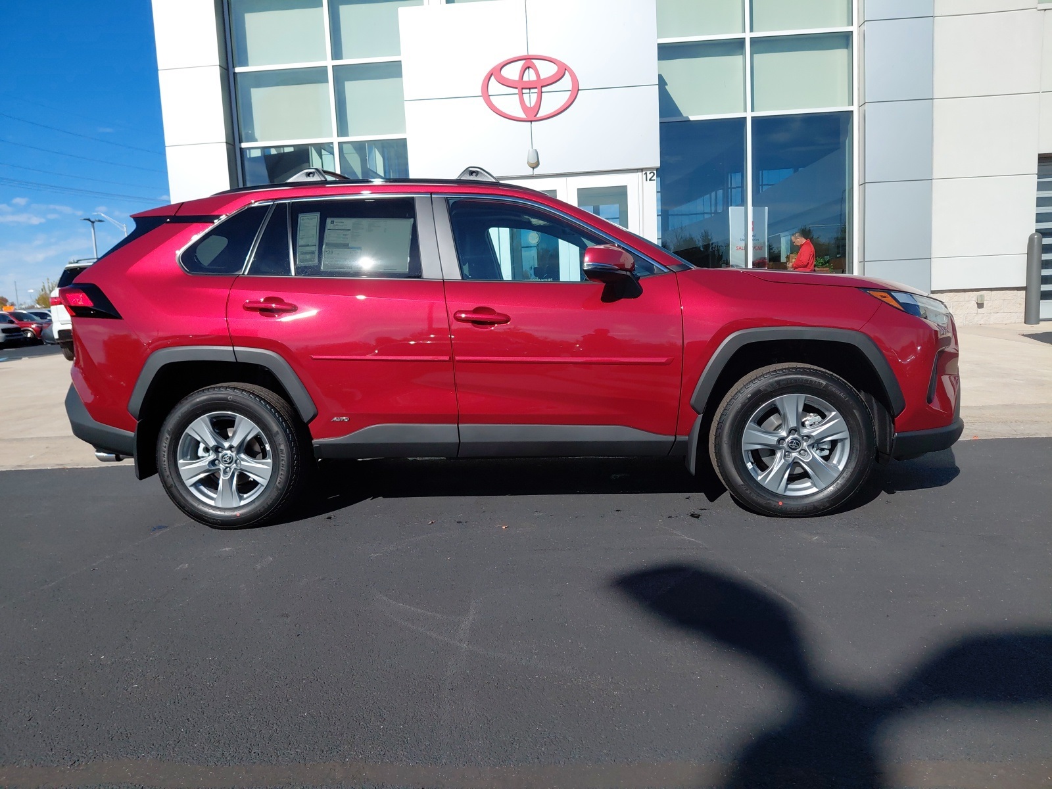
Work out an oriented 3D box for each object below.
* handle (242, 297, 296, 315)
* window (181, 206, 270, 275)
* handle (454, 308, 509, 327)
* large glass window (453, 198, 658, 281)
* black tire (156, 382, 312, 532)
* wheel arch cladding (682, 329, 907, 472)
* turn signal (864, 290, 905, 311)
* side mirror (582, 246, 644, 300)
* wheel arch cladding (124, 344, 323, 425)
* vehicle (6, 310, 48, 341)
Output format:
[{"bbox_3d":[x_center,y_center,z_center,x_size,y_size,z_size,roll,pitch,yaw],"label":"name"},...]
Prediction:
[{"bbox_3d":[-1.204,-0.416,3.588,0.250,0.074,0.055,-2,7,5],"label":"handle"},{"bbox_3d":[-1.469,-0.752,3.727,0.410,0.355,0.060,-1,-15,11],"label":"window"},{"bbox_3d":[-0.203,-0.359,3.505,0.255,0.076,0.055,-2,7,5],"label":"handle"},{"bbox_3d":[0.113,-0.729,3.573,0.970,0.420,0.060,-2,-14,2],"label":"large glass window"},{"bbox_3d":[-1.449,0.303,3.778,0.710,0.710,0.225,-2,7,5],"label":"black tire"},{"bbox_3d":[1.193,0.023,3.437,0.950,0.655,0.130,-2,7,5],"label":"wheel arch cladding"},{"bbox_3d":[1.605,-0.418,3.397,0.178,0.092,0.050,-4,7,-12],"label":"turn signal"},{"bbox_3d":[0.388,-0.540,3.359,0.250,0.235,0.240,-2,7,5],"label":"side mirror"},{"bbox_3d":[-1.457,-0.049,3.655,0.920,0.375,0.110,-2,7,5],"label":"wheel arch cladding"},{"bbox_3d":[-28.000,-3.820,42.700,4.450,1.660,1.840,0,7,22],"label":"vehicle"}]

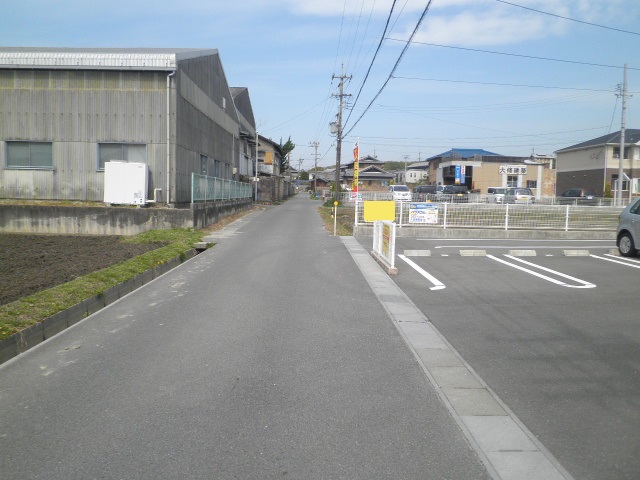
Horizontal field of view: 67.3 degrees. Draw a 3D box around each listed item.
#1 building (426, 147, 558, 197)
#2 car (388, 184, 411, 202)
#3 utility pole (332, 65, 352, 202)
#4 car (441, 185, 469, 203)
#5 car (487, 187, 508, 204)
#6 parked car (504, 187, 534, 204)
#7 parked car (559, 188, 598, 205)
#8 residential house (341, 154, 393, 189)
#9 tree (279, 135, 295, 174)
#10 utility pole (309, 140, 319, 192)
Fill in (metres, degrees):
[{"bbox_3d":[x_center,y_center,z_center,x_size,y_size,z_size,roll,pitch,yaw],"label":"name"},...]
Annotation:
[{"bbox_3d":[20.100,-7.718,58.500,13.800,6.500,10.500,1,6,0],"label":"building"},{"bbox_3d":[7.750,-4.486,46.800,1.680,1.630,4.300,1,6,2],"label":"car"},{"bbox_3d":[1.864,-9.503,43.700,1.750,12.500,0.800,1,6,0],"label":"utility pole"},{"bbox_3d":[12.250,-4.102,43.800,1.480,1.680,3.400,1,6,3],"label":"car"},{"bbox_3d":[17.550,-4.329,47.700,1.500,1.750,3.500,2,6,7],"label":"car"},{"bbox_3d":[16.900,-3.628,41.000,1.480,1.520,3.400,1,6,4],"label":"parked car"},{"bbox_3d":[24.850,-4.181,46.300,1.720,1.550,4.500,1,6,2],"label":"parked car"},{"bbox_3d":[7.905,-10.601,80.000,9.000,7.000,8.500,1,6,1],"label":"residential house"},{"bbox_3d":[-5.492,-12.243,80.000,2.700,9.800,2.600,1,6,0],"label":"tree"},{"bbox_3d":[-1.340,-13.659,92.000,1.700,10.600,0.600,1,6,0],"label":"utility pole"}]

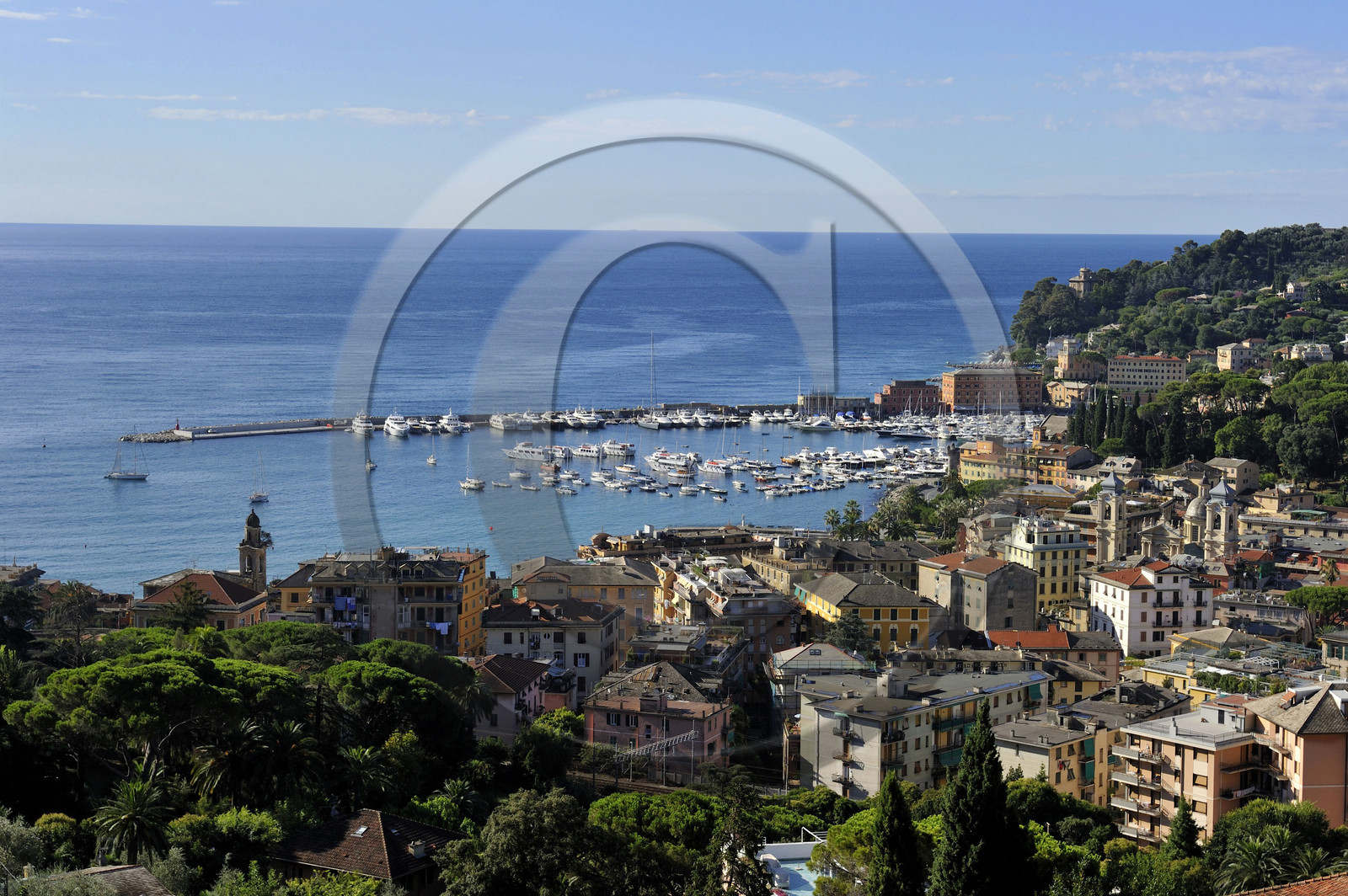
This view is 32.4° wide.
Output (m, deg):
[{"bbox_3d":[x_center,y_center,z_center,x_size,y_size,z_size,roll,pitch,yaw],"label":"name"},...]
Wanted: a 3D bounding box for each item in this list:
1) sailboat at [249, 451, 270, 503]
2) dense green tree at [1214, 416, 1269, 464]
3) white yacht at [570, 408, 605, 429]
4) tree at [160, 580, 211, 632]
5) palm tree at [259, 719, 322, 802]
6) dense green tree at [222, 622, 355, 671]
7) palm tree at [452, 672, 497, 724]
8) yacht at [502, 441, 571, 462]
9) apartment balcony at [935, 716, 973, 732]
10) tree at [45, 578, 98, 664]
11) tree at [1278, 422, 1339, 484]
[{"bbox_3d":[-134.491,8.910,754.058,3.700,16.000,12.000,2,6,17],"label":"sailboat"},{"bbox_3d":[173.530,-0.980,710.810,16.500,16.500,15.000,2,6,14],"label":"dense green tree"},{"bbox_3d":[-38.073,-14.203,1036.873,6.800,8.800,28.000,-1,6,-18],"label":"white yacht"},{"bbox_3d":[-79.980,27.270,380.000,8.000,11.170,8.000,-1,6,-12],"label":"tree"},{"bbox_3d":[-42.190,34.580,255.440,6.900,9.000,6.900,0,6,-9],"label":"palm tree"},{"bbox_3d":[-49.900,27.290,300.440,17.000,9.000,14.000,0,6,-9],"label":"dense green tree"},{"bbox_3d":[-27.494,36.224,318.537,6.800,11.000,6.800,0,6,-5],"label":"palm tree"},{"bbox_3d":[-57.840,1.050,961.720,27.000,7.200,6.800,5,7,37],"label":"yacht"},{"bbox_3d":[37.130,36.640,308.000,1.300,1.200,8.000,6,8,43],"label":"apartment balcony"},{"bbox_3d":[-93.780,28.040,362.000,7.800,14.810,7.800,-1,6,-15],"label":"tree"},{"bbox_3d":[187.310,2.200,685.920,18.000,18.800,17.000,2,6,15],"label":"tree"}]

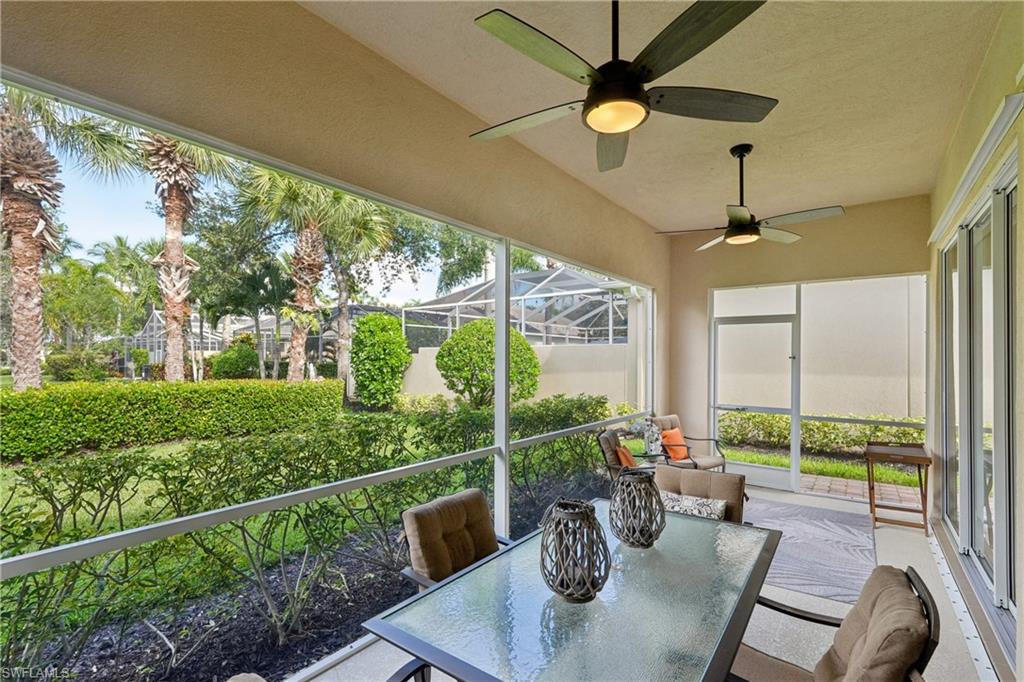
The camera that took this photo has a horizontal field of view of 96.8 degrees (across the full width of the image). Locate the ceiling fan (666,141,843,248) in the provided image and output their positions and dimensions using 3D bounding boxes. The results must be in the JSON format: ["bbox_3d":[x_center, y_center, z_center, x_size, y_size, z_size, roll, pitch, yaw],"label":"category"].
[{"bbox_3d":[1.772,-1.121,3.510,1.300,0.770,1.270,-1,-2,37],"label":"ceiling fan"}]

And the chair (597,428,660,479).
[{"bbox_3d":[1.157,1.264,4.133,0.720,0.880,0.660,-1,-2,18],"label":"chair"}]

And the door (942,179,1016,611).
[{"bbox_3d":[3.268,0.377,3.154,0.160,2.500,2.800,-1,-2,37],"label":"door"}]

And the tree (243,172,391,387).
[{"bbox_3d":[-5.289,-1.334,12.000,3.900,6.860,3.900,-1,-2,37],"label":"tree"}]

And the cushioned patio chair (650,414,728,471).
[{"bbox_3d":[1.975,1.300,5.118,0.670,0.880,0.720,1,-2,-41],"label":"cushioned patio chair"}]

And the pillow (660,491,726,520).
[{"bbox_3d":[1.033,1.039,2.661,0.450,0.290,0.140,-2,-15,37],"label":"pillow"}]

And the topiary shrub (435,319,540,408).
[{"bbox_3d":[-0.657,0.630,12.200,2.750,2.500,2.700,0,-2,0],"label":"topiary shrub"}]

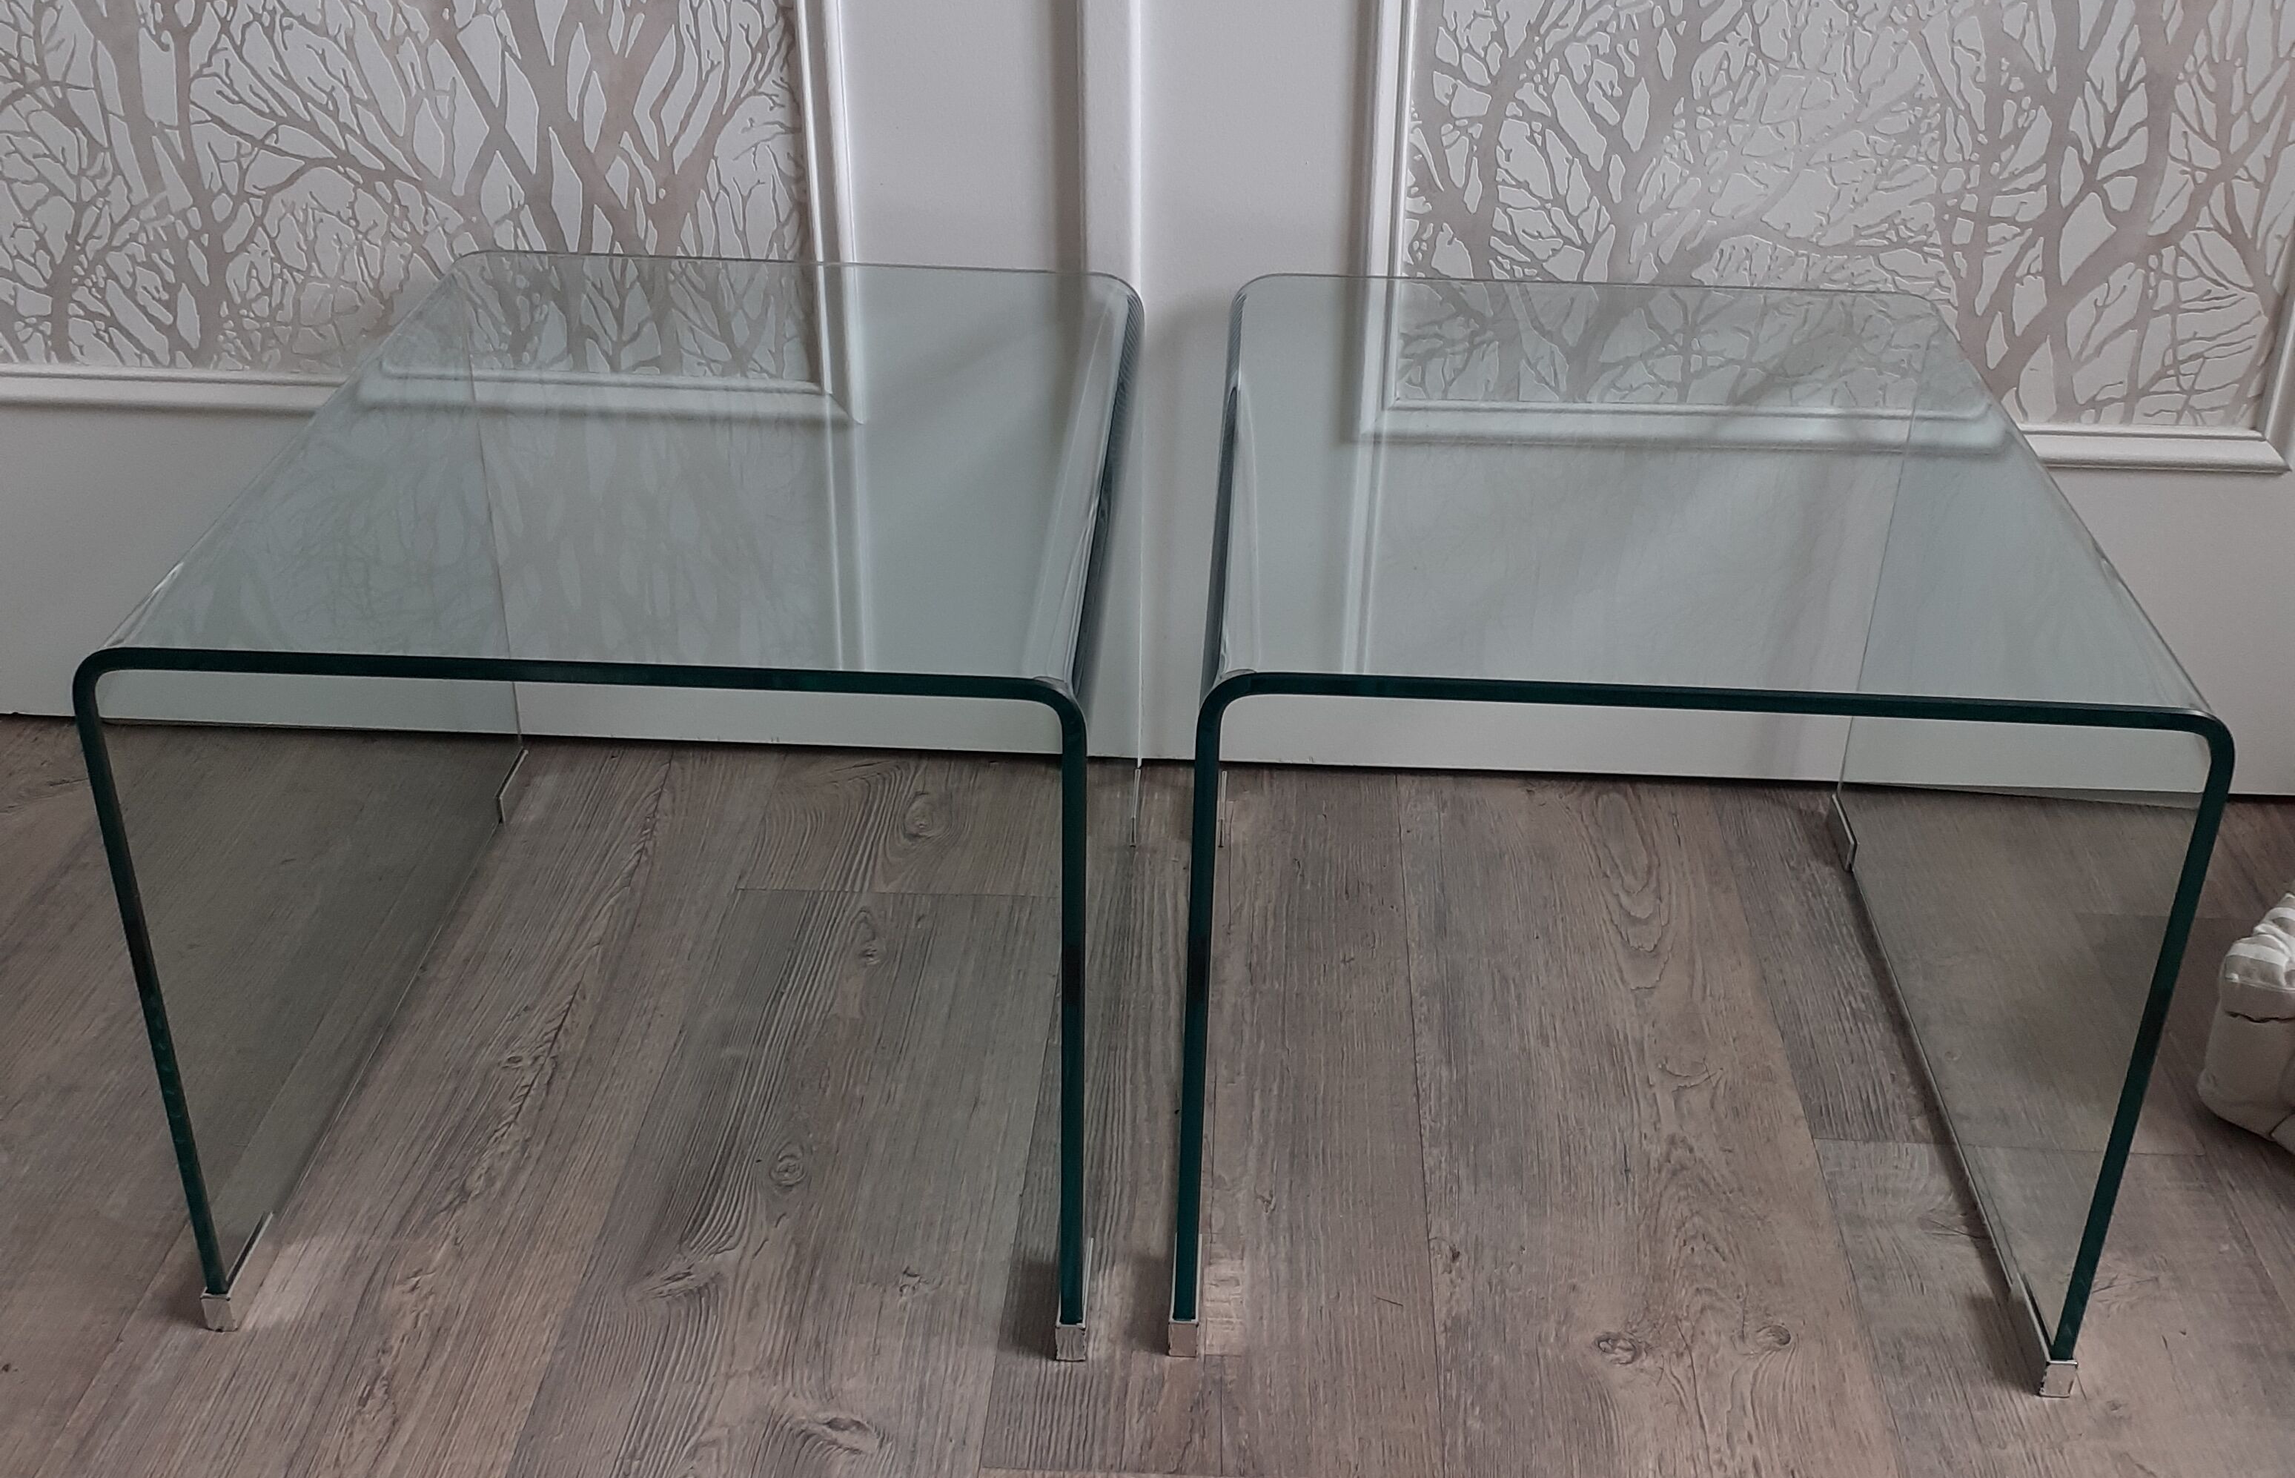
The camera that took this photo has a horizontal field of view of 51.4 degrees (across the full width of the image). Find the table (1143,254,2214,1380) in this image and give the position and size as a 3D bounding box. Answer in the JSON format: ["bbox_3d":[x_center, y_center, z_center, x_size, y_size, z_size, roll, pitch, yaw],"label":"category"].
[{"bbox_3d":[0.276,0.018,1.457,0.480,0.419,0.597,2,29,2],"label":"table"}]

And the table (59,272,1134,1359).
[{"bbox_3d":[-0.257,0.004,1.466,0.480,0.419,0.597,2,29,2],"label":"table"}]

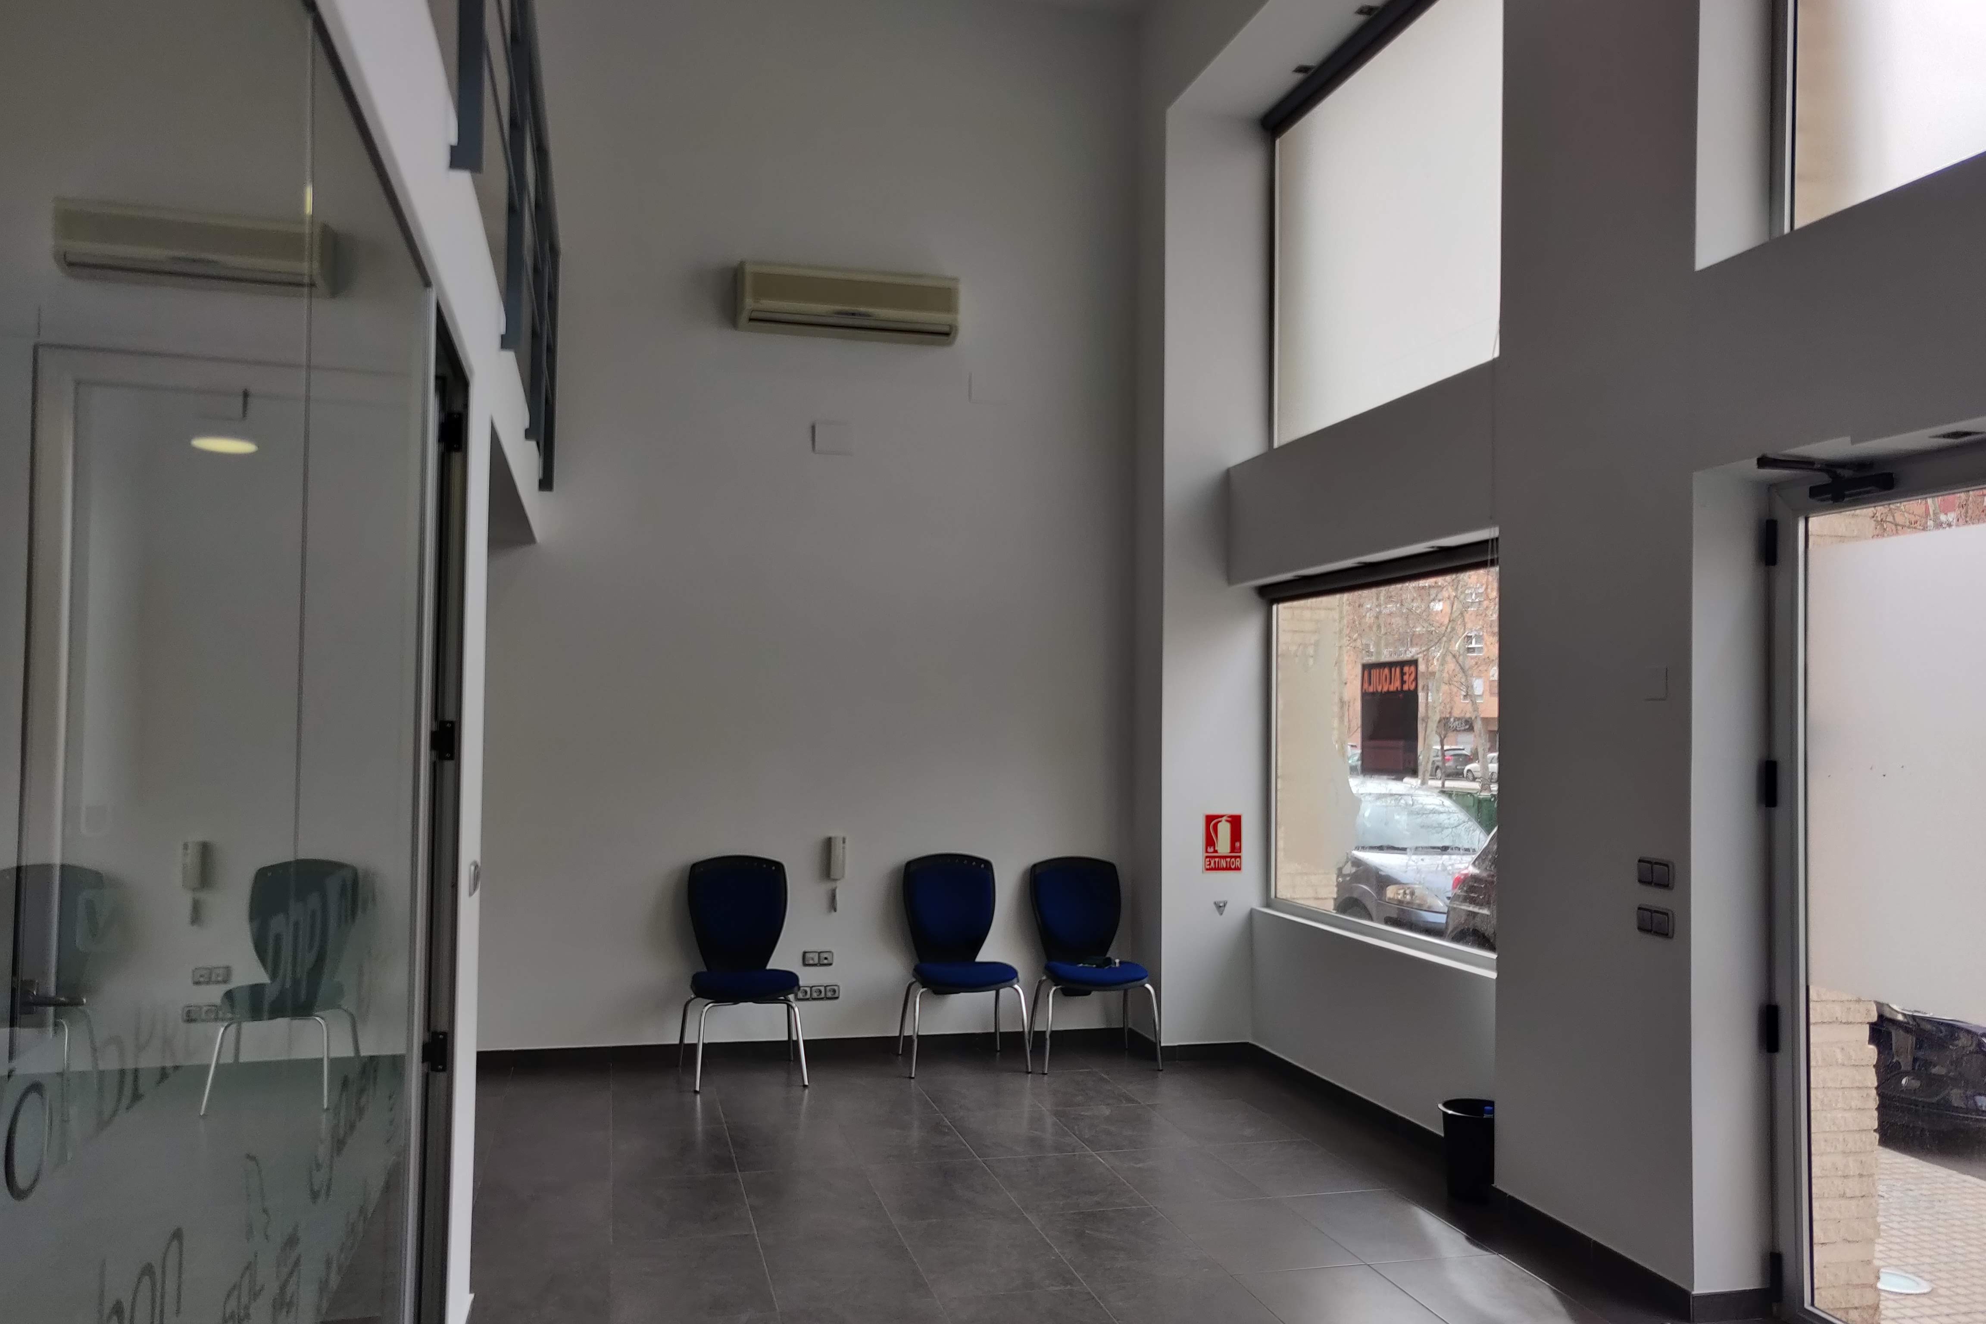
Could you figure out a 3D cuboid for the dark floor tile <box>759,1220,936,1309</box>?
[{"bbox_3d":[-0.457,1.834,4.346,0.452,0.010,0.650,2,-3,-15],"label":"dark floor tile"}]

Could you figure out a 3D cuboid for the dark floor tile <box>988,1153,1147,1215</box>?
[{"bbox_3d":[0.252,1.891,5.202,0.452,0.010,0.650,2,-3,-15],"label":"dark floor tile"}]

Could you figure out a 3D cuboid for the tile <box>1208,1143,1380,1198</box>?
[{"bbox_3d":[1.122,1.907,5.404,0.440,0.010,0.630,2,-3,-15],"label":"tile"}]

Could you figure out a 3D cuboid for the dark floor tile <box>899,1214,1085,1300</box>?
[{"bbox_3d":[-0.019,1.841,4.443,0.440,0.010,0.630,2,-3,-15],"label":"dark floor tile"}]

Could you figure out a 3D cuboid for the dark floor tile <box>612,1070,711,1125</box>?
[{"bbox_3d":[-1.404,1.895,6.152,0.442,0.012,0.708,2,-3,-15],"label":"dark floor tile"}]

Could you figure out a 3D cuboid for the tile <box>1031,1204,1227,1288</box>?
[{"bbox_3d":[0.417,1.857,4.564,0.442,0.012,0.626,2,-3,-15],"label":"tile"}]

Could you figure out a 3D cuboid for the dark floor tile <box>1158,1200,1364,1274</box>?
[{"bbox_3d":[0.851,1.868,4.672,0.440,0.010,0.630,2,-3,-15],"label":"dark floor tile"}]

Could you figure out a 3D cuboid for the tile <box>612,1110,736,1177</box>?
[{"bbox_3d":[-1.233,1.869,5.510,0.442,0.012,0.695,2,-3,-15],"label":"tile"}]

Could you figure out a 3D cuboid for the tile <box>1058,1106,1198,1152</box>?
[{"bbox_3d":[0.524,1.934,5.945,0.452,0.010,0.650,2,-3,-15],"label":"tile"}]

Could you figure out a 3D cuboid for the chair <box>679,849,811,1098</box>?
[{"bbox_3d":[-1.165,1.431,6.658,0.530,0.976,0.600,2,-3,-15],"label":"chair"}]

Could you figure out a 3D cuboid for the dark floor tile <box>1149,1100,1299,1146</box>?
[{"bbox_3d":[0.959,1.933,6.028,0.442,0.012,0.626,2,-3,-15],"label":"dark floor tile"}]

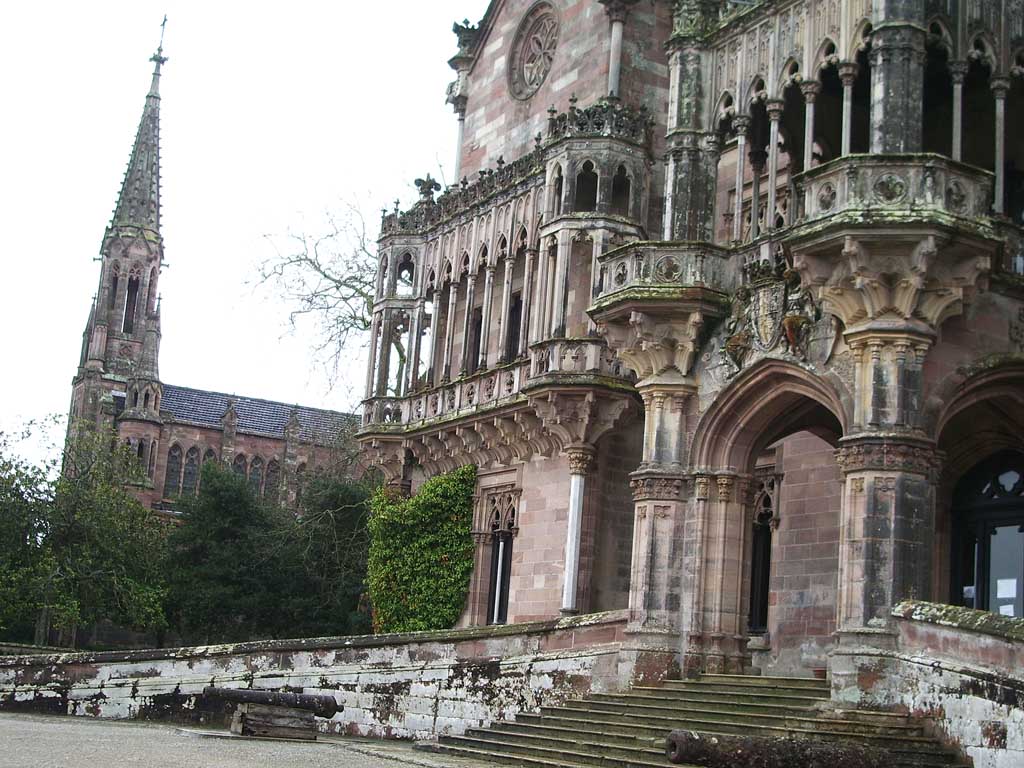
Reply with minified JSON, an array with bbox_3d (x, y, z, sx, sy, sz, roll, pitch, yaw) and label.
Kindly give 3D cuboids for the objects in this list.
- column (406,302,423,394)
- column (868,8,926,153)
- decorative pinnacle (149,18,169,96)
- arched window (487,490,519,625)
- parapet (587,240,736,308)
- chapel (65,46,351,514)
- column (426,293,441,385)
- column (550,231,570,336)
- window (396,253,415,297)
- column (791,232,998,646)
[{"bbox_3d":[-2.676,-1.032,41.451,0.210,2.710,0.210,12,-14,-29],"label":"column"},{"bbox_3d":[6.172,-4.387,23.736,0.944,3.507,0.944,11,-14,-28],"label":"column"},{"bbox_3d":[-21.613,-20.094,90.543,0.950,5.200,0.950,11,-13,-28],"label":"decorative pinnacle"},{"bbox_3d":[-0.298,5.245,44.586,0.350,4.000,1.450,11,-13,-28],"label":"arched window"},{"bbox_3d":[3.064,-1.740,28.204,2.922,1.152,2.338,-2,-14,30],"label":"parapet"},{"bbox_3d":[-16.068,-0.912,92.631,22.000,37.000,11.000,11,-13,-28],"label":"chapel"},{"bbox_3d":[-2.285,-1.232,42.872,0.259,3.014,0.259,11,-14,-28],"label":"column"},{"bbox_3d":[1.222,-2.360,35.928,0.309,2.897,0.309,11,-14,-28],"label":"column"},{"bbox_3d":[-3.274,-3.362,45.380,0.551,1.419,0.209,1,-12,16],"label":"window"},{"bbox_3d":[5.668,1.036,22.012,3.000,5.900,3.000,1,-13,15],"label":"column"}]

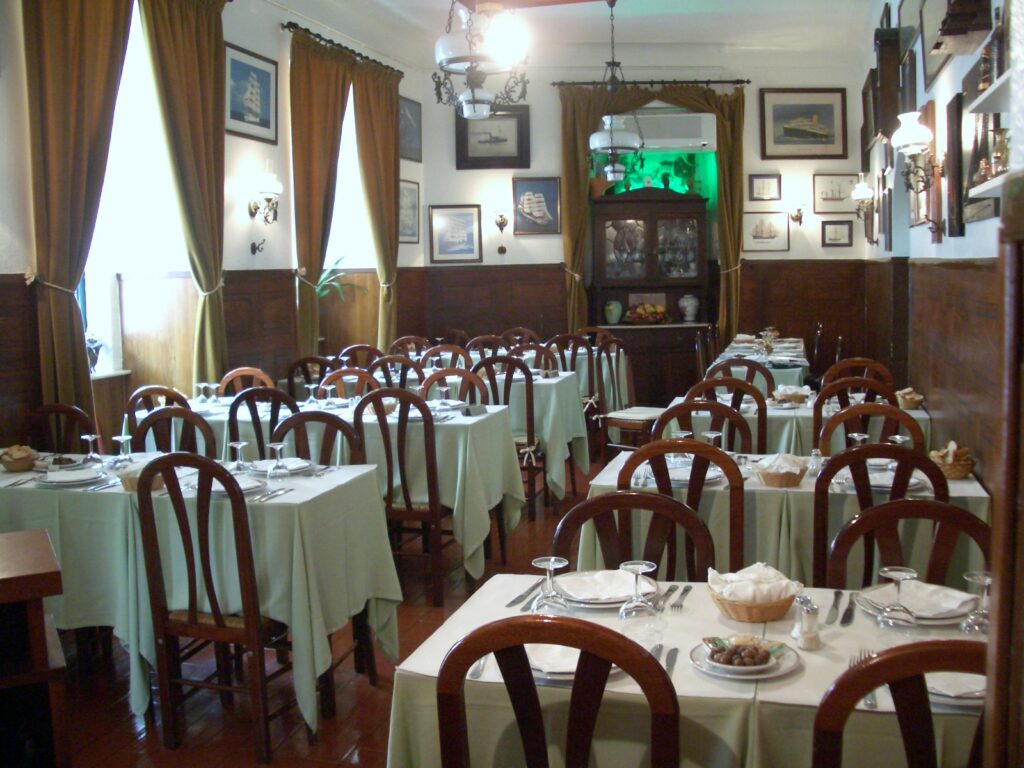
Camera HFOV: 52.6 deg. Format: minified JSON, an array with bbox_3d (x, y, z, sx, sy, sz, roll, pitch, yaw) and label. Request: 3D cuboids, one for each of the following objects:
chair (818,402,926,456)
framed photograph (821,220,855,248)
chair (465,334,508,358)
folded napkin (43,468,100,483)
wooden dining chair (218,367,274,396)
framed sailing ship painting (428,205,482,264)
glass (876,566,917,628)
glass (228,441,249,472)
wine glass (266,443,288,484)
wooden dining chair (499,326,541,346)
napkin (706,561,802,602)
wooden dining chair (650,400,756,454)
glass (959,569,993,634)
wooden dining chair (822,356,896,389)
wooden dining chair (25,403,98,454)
[{"bbox_3d":[1.339,0.599,3.821,0.430,0.990,0.480,1,7,13],"label":"chair"},{"bbox_3d":[2.921,-1.342,9.287,0.278,0.230,0.025,-1,7,-1],"label":"framed photograph"},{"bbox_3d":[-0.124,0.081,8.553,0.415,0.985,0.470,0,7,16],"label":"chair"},{"bbox_3d":[-1.575,0.329,3.723,0.190,0.025,0.160,-3,6,-14],"label":"folded napkin"},{"bbox_3d":[-1.548,0.410,5.676,0.430,0.990,0.480,1,7,15],"label":"wooden dining chair"},{"bbox_3d":[-0.527,-1.395,9.680,0.498,0.551,0.035,-2,6,0],"label":"framed sailing ship painting"},{"bbox_3d":[0.781,0.434,2.088,0.080,0.122,0.080,1,7,17],"label":"glass"},{"bbox_3d":[-1.038,0.273,3.927,0.077,0.115,0.077,1,6,15],"label":"glass"},{"bbox_3d":[-0.862,0.283,3.802,0.077,0.115,0.077,1,6,15],"label":"wine glass"},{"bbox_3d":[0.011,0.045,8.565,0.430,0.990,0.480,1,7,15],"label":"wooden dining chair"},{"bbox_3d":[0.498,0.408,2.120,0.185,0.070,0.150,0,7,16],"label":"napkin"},{"bbox_3d":[0.672,0.579,3.760,0.420,0.985,0.460,0,7,16],"label":"wooden dining chair"},{"bbox_3d":[0.943,0.432,2.067,0.077,0.115,0.077,1,6,15],"label":"glass"},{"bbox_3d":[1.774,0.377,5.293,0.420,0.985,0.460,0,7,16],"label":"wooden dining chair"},{"bbox_3d":[-1.947,0.594,4.188,0.425,0.976,0.455,1,7,17],"label":"wooden dining chair"}]

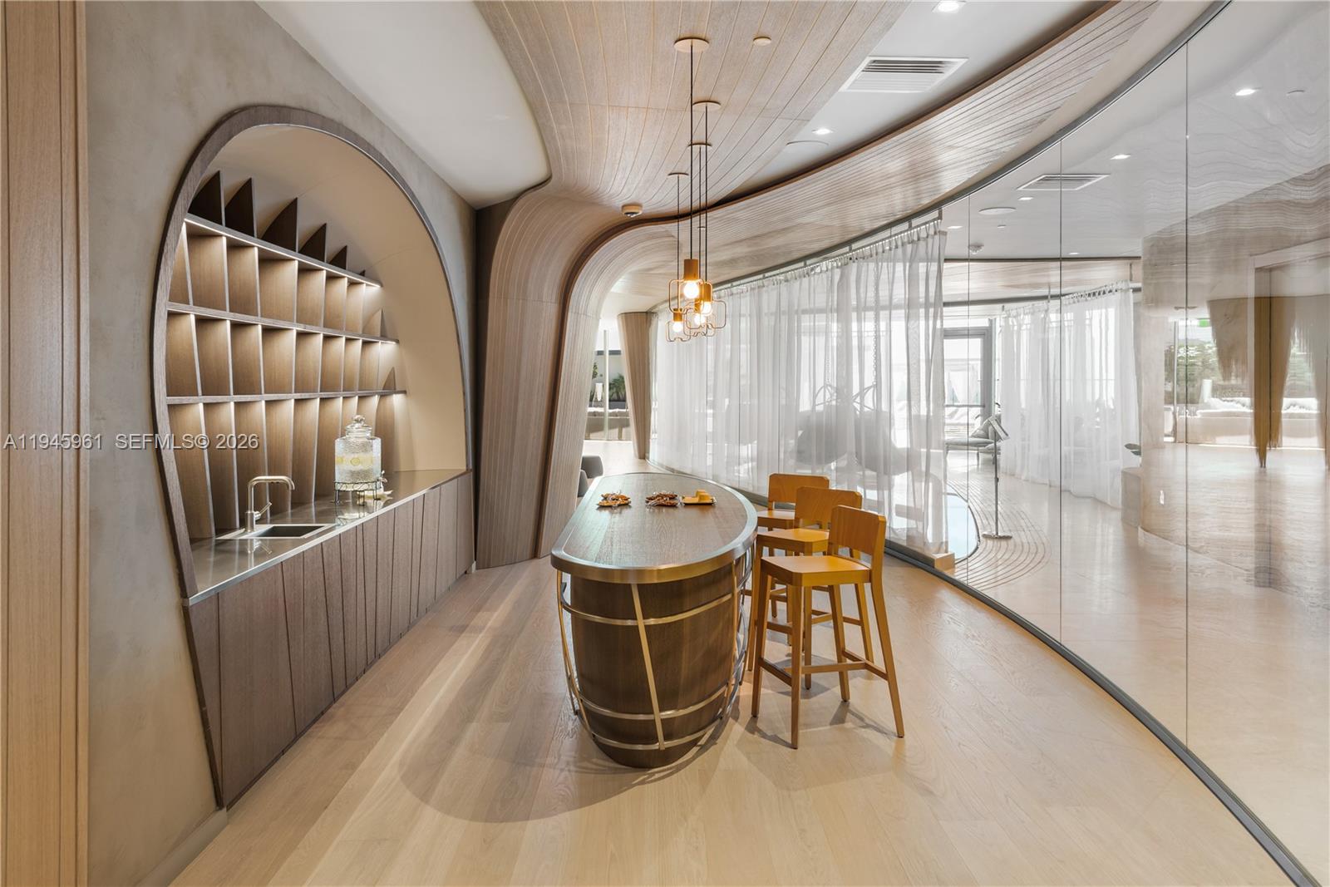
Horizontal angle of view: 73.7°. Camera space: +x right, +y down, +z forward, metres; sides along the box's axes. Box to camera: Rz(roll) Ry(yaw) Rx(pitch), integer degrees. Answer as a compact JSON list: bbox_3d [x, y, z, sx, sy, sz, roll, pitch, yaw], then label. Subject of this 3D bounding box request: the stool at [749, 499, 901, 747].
[{"bbox_3d":[0.767,0.845,4.241,0.569,1.020,0.500,-1,4,-20],"label":"stool"}]

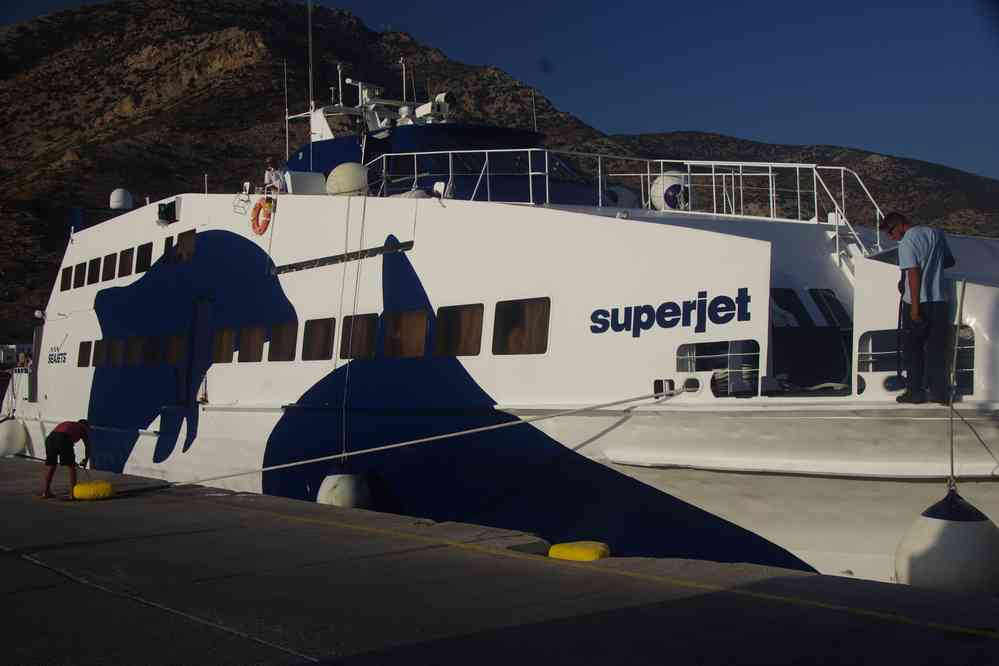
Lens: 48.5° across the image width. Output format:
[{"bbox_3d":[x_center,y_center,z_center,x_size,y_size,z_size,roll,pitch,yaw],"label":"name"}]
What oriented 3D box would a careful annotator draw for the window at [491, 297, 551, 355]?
[{"bbox_3d":[0.291,-0.073,14.690,0.080,0.700,1.160,7,-6,-36],"label":"window"}]

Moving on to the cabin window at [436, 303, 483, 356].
[{"bbox_3d":[-0.580,-0.036,15.884,0.080,0.690,1.150,7,-6,-36],"label":"cabin window"}]

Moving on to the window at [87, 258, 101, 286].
[{"bbox_3d":[-11.386,-1.714,31.188,0.080,0.660,0.980,12,-9,-35],"label":"window"}]

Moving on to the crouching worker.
[{"bbox_3d":[-6.249,1.816,16.000,0.700,1.160,0.500,0,-3,-3],"label":"crouching worker"}]

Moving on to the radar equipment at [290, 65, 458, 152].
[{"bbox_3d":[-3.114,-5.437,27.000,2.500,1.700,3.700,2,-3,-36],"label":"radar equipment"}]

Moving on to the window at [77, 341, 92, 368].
[{"bbox_3d":[-11.514,0.604,30.884,0.080,0.690,1.150,7,-6,-36],"label":"window"}]

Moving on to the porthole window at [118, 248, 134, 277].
[{"bbox_3d":[-9.693,-1.826,28.865,0.080,0.670,0.980,12,-9,-35],"label":"porthole window"}]

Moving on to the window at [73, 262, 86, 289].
[{"bbox_3d":[-12.220,-1.666,32.333,0.080,0.660,0.980,12,-9,-35],"label":"window"}]

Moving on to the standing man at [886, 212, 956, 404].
[{"bbox_3d":[3.726,-0.225,9.800,0.460,1.700,0.520,-2,-4,44],"label":"standing man"}]

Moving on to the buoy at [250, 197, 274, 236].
[{"bbox_3d":[-4.751,-2.320,22.155,0.130,0.760,0.760,12,-9,-35],"label":"buoy"}]

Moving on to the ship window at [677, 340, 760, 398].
[{"bbox_3d":[2.341,0.394,11.809,0.100,0.600,1.130,5,-5,-36],"label":"ship window"}]

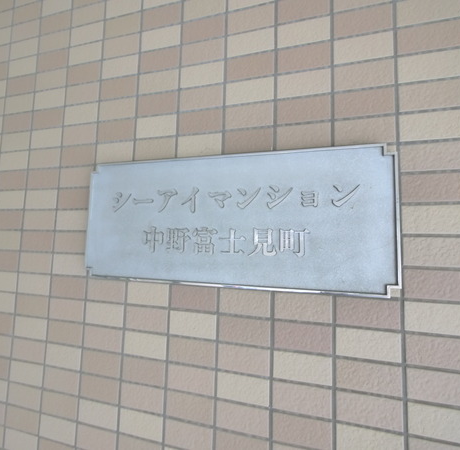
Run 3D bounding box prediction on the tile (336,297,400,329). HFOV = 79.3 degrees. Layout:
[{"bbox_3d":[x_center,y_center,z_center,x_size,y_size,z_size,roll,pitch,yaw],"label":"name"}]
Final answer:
[{"bbox_3d":[0.220,0.140,0.446,0.095,0.045,0.010,0,-5,17],"label":"tile"}]

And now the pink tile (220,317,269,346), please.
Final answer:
[{"bbox_3d":[0.027,0.190,0.501,0.095,0.045,0.009,0,-5,17],"label":"pink tile"}]

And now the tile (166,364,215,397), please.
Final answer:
[{"bbox_3d":[-0.072,0.289,0.521,0.095,0.045,0.009,0,-5,17],"label":"tile"}]

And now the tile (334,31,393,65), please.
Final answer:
[{"bbox_3d":[0.232,-0.307,0.486,0.095,0.045,0.010,0,-5,16],"label":"tile"}]

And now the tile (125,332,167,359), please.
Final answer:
[{"bbox_3d":[-0.168,0.238,0.553,0.095,0.045,0.010,0,-5,16],"label":"tile"}]

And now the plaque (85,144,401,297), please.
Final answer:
[{"bbox_3d":[-0.021,-0.010,0.523,0.595,0.247,0.018,0,-5,17],"label":"plaque"}]

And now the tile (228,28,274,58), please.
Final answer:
[{"bbox_3d":[0.041,-0.358,0.547,0.095,0.045,0.009,0,-5,17],"label":"tile"}]

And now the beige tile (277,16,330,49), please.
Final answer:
[{"bbox_3d":[0.137,-0.354,0.515,0.095,0.045,0.010,0,-5,17],"label":"beige tile"}]

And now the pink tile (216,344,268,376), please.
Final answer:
[{"bbox_3d":[0.024,0.238,0.496,0.095,0.045,0.009,0,-5,17],"label":"pink tile"}]

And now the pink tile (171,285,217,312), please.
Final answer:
[{"bbox_3d":[-0.068,0.140,0.534,0.095,0.045,0.009,0,-5,16],"label":"pink tile"}]

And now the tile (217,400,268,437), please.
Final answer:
[{"bbox_3d":[0.023,0.336,0.486,0.095,0.045,0.010,0,-5,17],"label":"tile"}]

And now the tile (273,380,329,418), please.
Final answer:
[{"bbox_3d":[0.120,0.287,0.462,0.095,0.045,0.010,0,-5,17],"label":"tile"}]

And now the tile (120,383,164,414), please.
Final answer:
[{"bbox_3d":[-0.170,0.339,0.545,0.095,0.045,0.009,0,-5,17],"label":"tile"}]

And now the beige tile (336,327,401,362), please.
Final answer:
[{"bbox_3d":[0.220,0.190,0.444,0.095,0.045,0.009,0,-5,16],"label":"beige tile"}]

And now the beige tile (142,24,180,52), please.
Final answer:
[{"bbox_3d":[-0.150,-0.407,0.609,0.095,0.045,0.010,0,-5,16],"label":"beige tile"}]

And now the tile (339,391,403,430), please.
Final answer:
[{"bbox_3d":[0.216,0.288,0.436,0.095,0.045,0.010,0,-5,16],"label":"tile"}]

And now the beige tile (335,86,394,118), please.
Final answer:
[{"bbox_3d":[0.230,-0.207,0.477,0.095,0.045,0.009,0,-5,17],"label":"beige tile"}]

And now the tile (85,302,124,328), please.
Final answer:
[{"bbox_3d":[-0.263,0.188,0.586,0.095,0.045,0.010,0,-5,16],"label":"tile"}]

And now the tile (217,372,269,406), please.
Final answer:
[{"bbox_3d":[0.023,0.288,0.492,0.095,0.045,0.009,0,-5,17],"label":"tile"}]

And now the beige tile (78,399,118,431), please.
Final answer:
[{"bbox_3d":[-0.267,0.388,0.569,0.095,0.045,0.009,0,-5,16],"label":"beige tile"}]

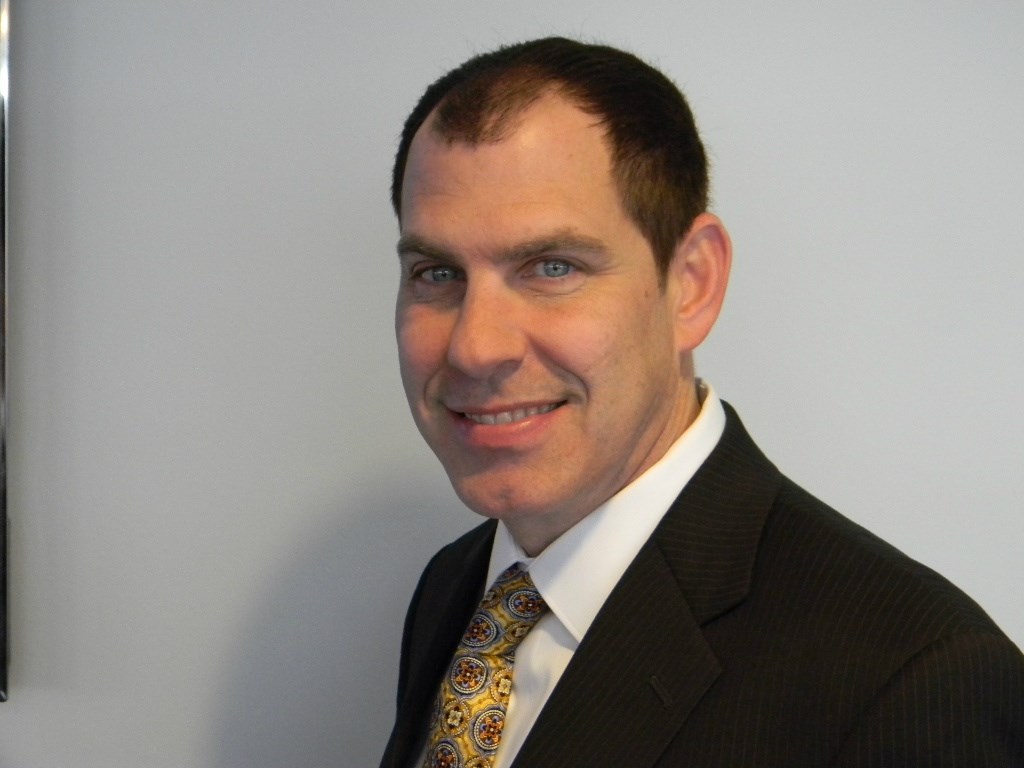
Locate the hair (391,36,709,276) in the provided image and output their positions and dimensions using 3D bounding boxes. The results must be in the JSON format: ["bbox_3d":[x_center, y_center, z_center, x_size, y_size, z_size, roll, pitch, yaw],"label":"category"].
[{"bbox_3d":[0.023,-0.102,1.035,0.165,0.160,0.188,0,0,23],"label":"hair"}]

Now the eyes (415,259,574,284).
[{"bbox_3d":[-0.009,-0.055,0.967,0.081,0.013,0.018,0,0,21],"label":"eyes"}]

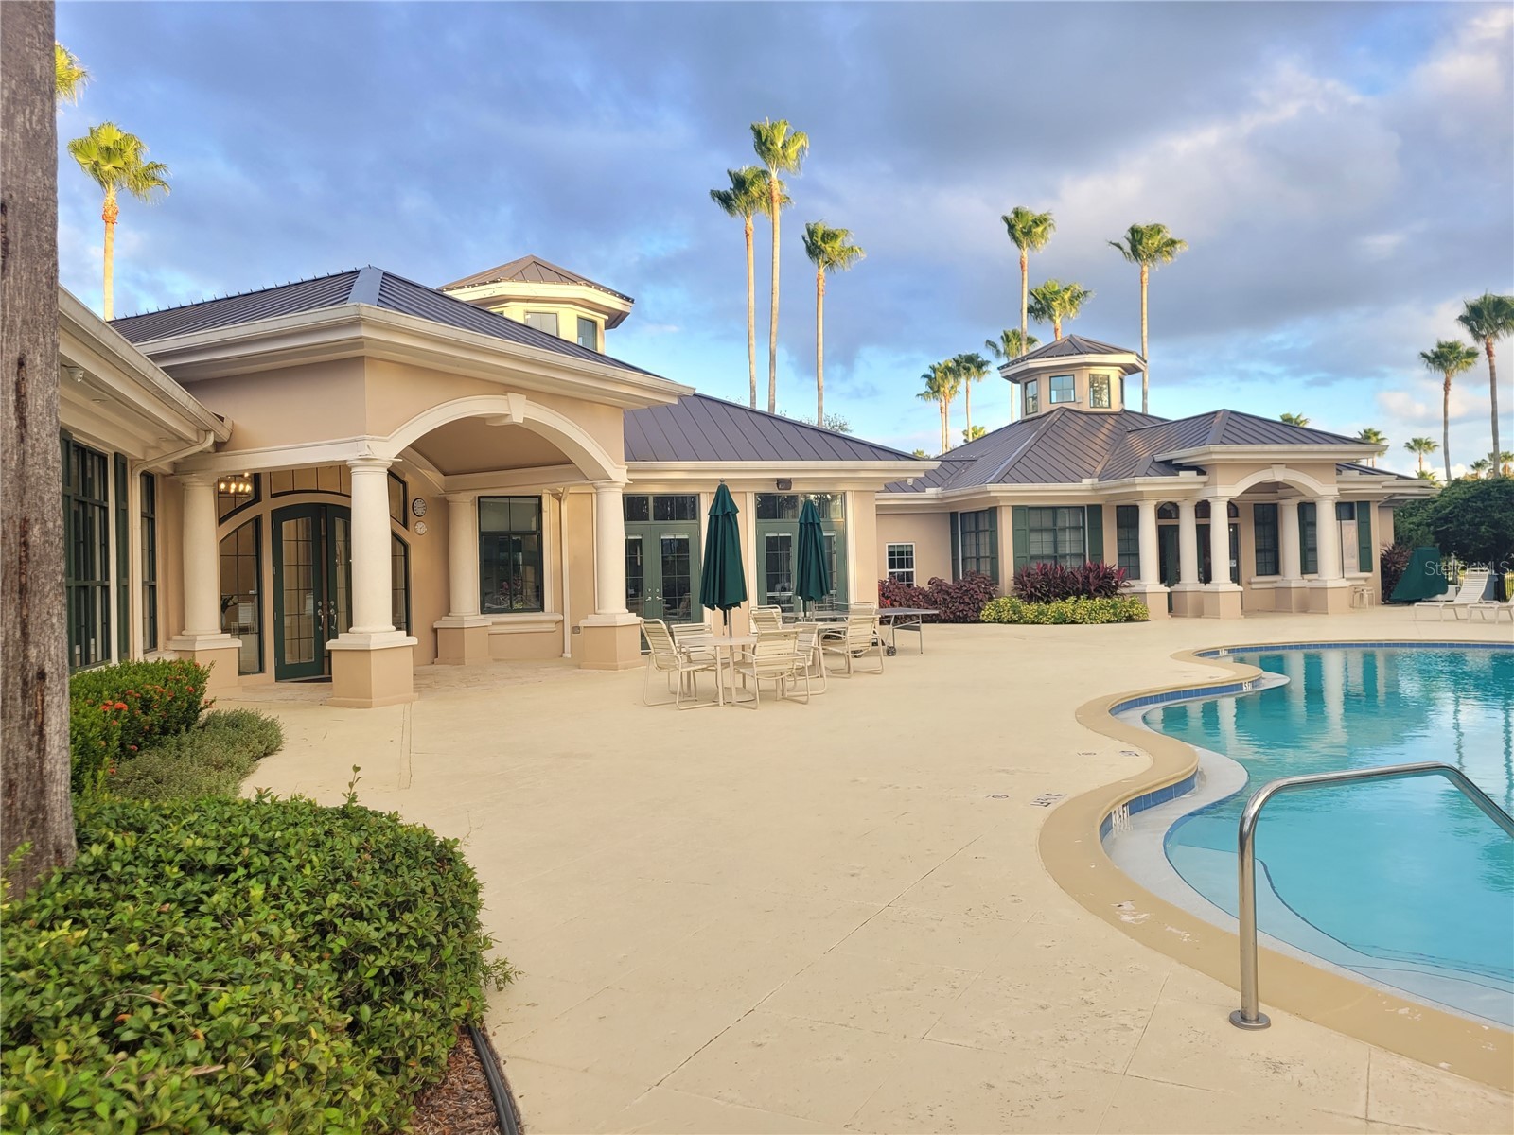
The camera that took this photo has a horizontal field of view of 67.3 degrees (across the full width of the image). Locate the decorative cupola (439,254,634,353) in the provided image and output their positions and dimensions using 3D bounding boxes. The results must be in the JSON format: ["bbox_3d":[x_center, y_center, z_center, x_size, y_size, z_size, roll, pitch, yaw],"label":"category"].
[{"bbox_3d":[-5.500,-6.263,28.022,4.600,2.900,4.600,-1,0,-17],"label":"decorative cupola"}]

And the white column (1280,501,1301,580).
[{"bbox_3d":[14.542,-0.737,31.000,0.570,2.215,0.570,-1,0,-17],"label":"white column"}]

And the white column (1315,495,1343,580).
[{"bbox_3d":[15.751,-0.803,31.327,0.580,2.312,0.580,-1,0,-17],"label":"white column"}]

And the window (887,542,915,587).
[{"bbox_3d":[4.316,0.032,33.993,0.961,1.492,0.130,-1,0,-17],"label":"window"}]

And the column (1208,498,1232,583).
[{"bbox_3d":[12.399,-0.704,30.414,0.580,2.358,0.580,-1,0,-17],"label":"column"}]

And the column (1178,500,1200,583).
[{"bbox_3d":[11.428,-0.661,30.100,0.570,2.260,0.570,-1,0,-17],"label":"column"}]

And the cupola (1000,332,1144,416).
[{"bbox_3d":[10.790,-6.446,38.766,4.600,3.000,4.600,-1,0,-17],"label":"cupola"}]

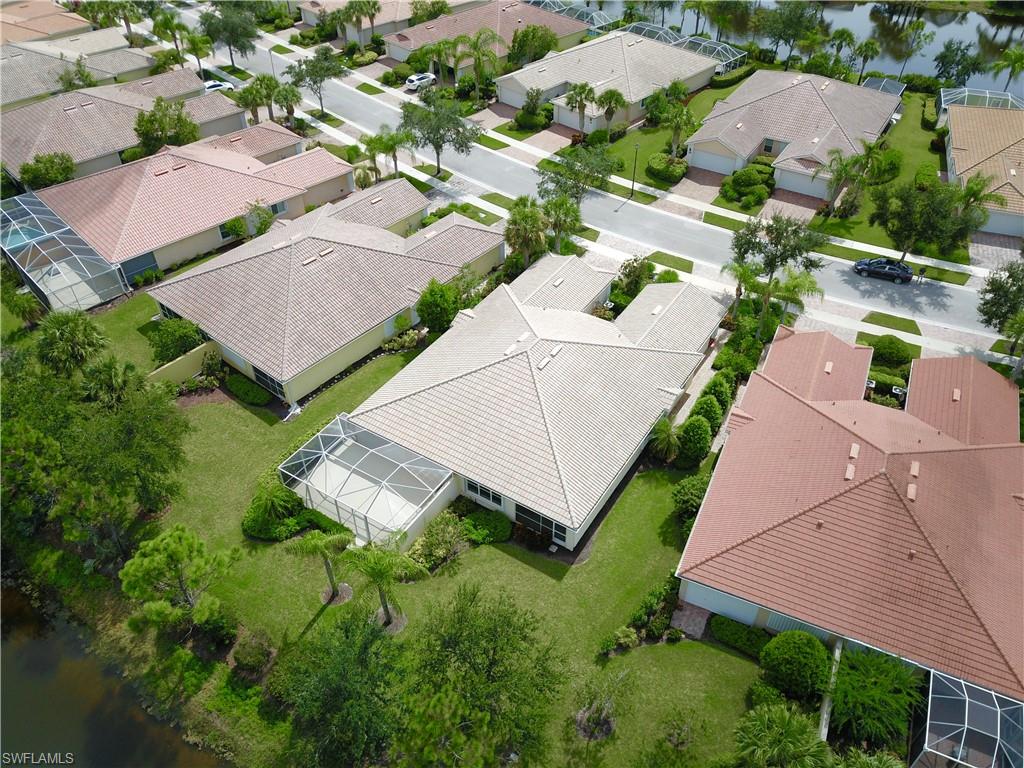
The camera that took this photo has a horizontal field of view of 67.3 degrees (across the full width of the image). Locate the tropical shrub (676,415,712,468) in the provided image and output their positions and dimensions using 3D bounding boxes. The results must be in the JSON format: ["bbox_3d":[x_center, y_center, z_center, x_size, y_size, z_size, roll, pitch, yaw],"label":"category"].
[{"bbox_3d":[12.064,3.657,50.956,2.290,3.912,2.290,-2,41,0],"label":"tropical shrub"}]

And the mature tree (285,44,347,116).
[{"bbox_3d":[-23.653,-36.879,93.761,7.736,7.942,7.736,0,41,0],"label":"mature tree"}]

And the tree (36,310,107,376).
[{"bbox_3d":[-32.586,-2.659,57.820,4.603,6.137,4.603,-2,41,0],"label":"tree"}]

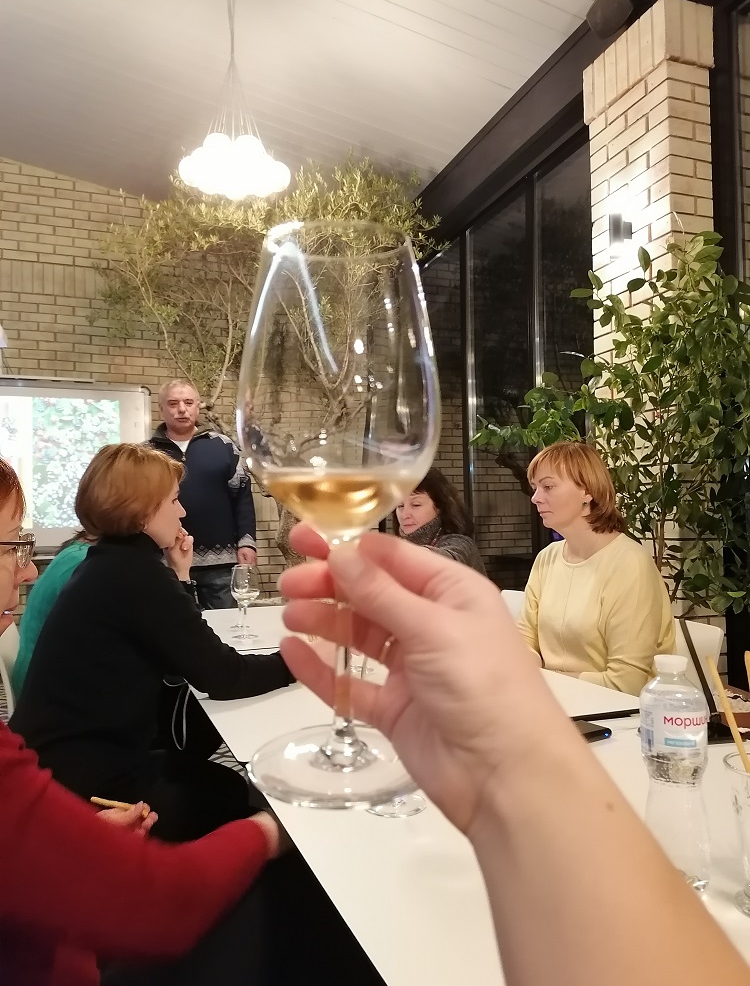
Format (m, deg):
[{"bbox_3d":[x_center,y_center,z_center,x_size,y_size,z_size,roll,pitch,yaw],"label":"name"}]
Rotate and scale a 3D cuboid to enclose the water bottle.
[{"bbox_3d":[0.283,0.259,0.741,0.063,0.220,0.063,0,-2,-28],"label":"water bottle"}]

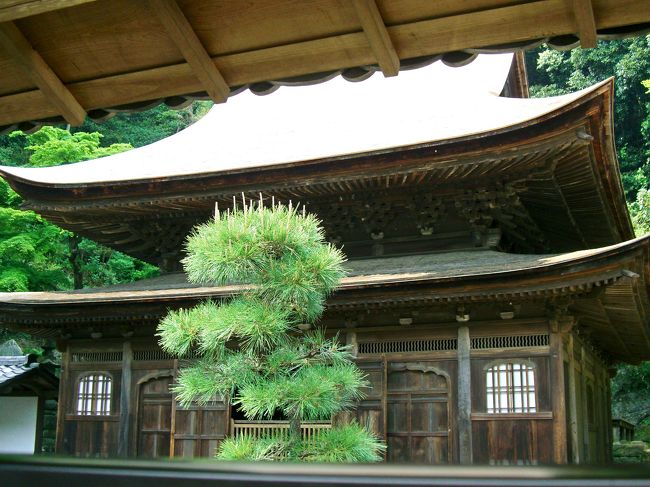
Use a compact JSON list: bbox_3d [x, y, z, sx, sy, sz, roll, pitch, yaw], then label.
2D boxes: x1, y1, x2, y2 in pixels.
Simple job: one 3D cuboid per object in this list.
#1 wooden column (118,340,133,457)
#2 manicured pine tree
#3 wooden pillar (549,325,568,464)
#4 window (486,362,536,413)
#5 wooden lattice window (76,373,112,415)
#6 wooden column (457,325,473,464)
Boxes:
[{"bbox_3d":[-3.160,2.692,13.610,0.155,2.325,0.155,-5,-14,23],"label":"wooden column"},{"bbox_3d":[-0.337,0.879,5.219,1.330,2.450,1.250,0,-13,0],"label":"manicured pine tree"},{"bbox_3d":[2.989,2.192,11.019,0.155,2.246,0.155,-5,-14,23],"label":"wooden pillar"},{"bbox_3d":[2.438,1.888,11.330,0.640,0.661,0.080,-5,-14,23],"label":"window"},{"bbox_3d":[-3.706,2.419,13.912,0.690,0.676,0.080,-5,-14,23],"label":"wooden lattice window"},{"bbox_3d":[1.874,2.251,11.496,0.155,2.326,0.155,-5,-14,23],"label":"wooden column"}]

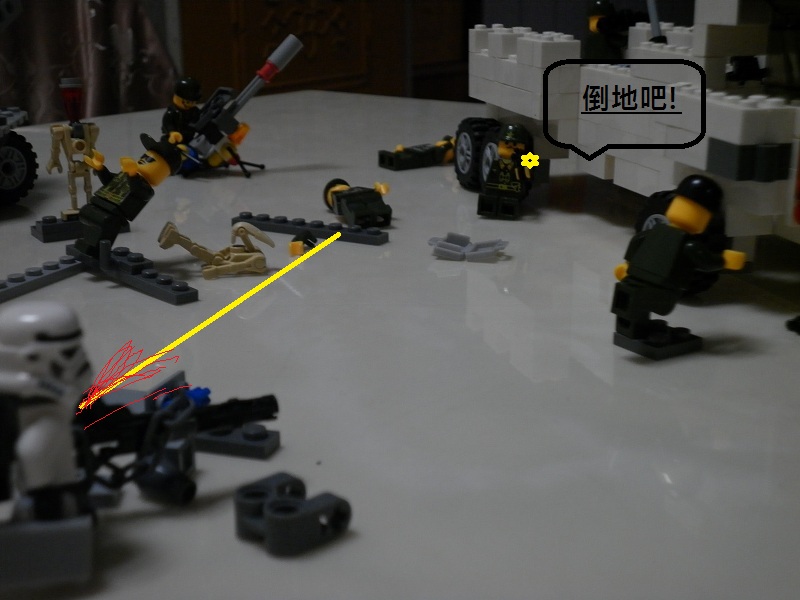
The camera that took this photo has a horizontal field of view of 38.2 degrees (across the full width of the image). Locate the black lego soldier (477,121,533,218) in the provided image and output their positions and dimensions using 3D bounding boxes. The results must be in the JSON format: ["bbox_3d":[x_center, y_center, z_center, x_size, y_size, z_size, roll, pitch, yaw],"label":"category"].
[{"bbox_3d":[0.041,-0.051,0.457,0.020,0.035,0.017,7,17,6],"label":"black lego soldier"}]

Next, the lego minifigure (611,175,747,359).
[{"bbox_3d":[0.073,-0.010,0.301,0.031,0.044,0.024,-11,20,-31],"label":"lego minifigure"}]

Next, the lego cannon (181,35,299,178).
[{"bbox_3d":[-0.075,-0.091,0.539,0.060,0.064,0.027,-2,17,-5],"label":"lego cannon"}]

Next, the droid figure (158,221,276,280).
[{"bbox_3d":[-0.060,-0.018,0.378,0.038,0.017,0.017,-2,17,-6],"label":"droid figure"}]

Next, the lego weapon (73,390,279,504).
[{"bbox_3d":[-0.044,0.026,0.224,0.043,0.021,0.019,0,17,0],"label":"lego weapon"}]

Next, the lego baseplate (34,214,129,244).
[{"bbox_3d":[-0.119,-0.029,0.430,0.032,0.008,0.016,-11,20,-31],"label":"lego baseplate"}]

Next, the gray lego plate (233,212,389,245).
[{"bbox_3d":[-0.034,-0.027,0.429,0.064,0.005,0.008,8,19,27],"label":"gray lego plate"}]

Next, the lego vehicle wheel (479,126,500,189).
[{"bbox_3d":[0.044,-0.057,0.481,0.014,0.030,0.030,-6,18,-17],"label":"lego vehicle wheel"}]

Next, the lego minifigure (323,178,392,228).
[{"bbox_3d":[-0.017,-0.039,0.452,0.021,0.013,0.041,-7,18,-21],"label":"lego minifigure"}]

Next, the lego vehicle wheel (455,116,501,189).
[{"bbox_3d":[0.036,-0.065,0.511,0.014,0.030,0.030,-5,17,-15],"label":"lego vehicle wheel"}]

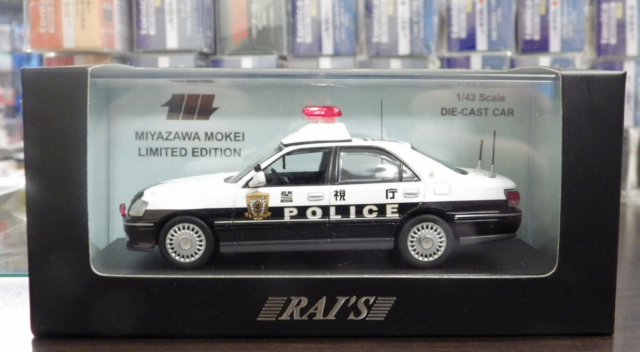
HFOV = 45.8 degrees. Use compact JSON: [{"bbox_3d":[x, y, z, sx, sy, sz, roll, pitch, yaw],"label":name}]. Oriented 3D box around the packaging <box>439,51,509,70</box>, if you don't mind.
[{"bbox_3d":[0.093,-0.057,0.498,0.041,0.043,0.087,0,6,0],"label":"packaging"}]

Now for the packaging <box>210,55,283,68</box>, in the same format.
[{"bbox_3d":[-0.044,-0.056,0.498,0.041,0.043,0.087,0,6,0],"label":"packaging"}]

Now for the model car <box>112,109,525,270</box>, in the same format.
[{"bbox_3d":[0.000,0.001,0.221,0.114,0.043,0.043,0,6,0],"label":"model car"}]

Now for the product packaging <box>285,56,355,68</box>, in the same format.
[{"bbox_3d":[0.001,-0.055,0.498,0.041,0.043,0.087,0,6,0],"label":"product packaging"}]

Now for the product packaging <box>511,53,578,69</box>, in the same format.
[{"bbox_3d":[0.135,-0.056,0.498,0.041,0.043,0.087,0,6,0],"label":"product packaging"}]

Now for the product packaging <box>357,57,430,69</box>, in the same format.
[{"bbox_3d":[0.044,-0.055,0.498,0.041,0.043,0.087,0,6,0],"label":"product packaging"}]

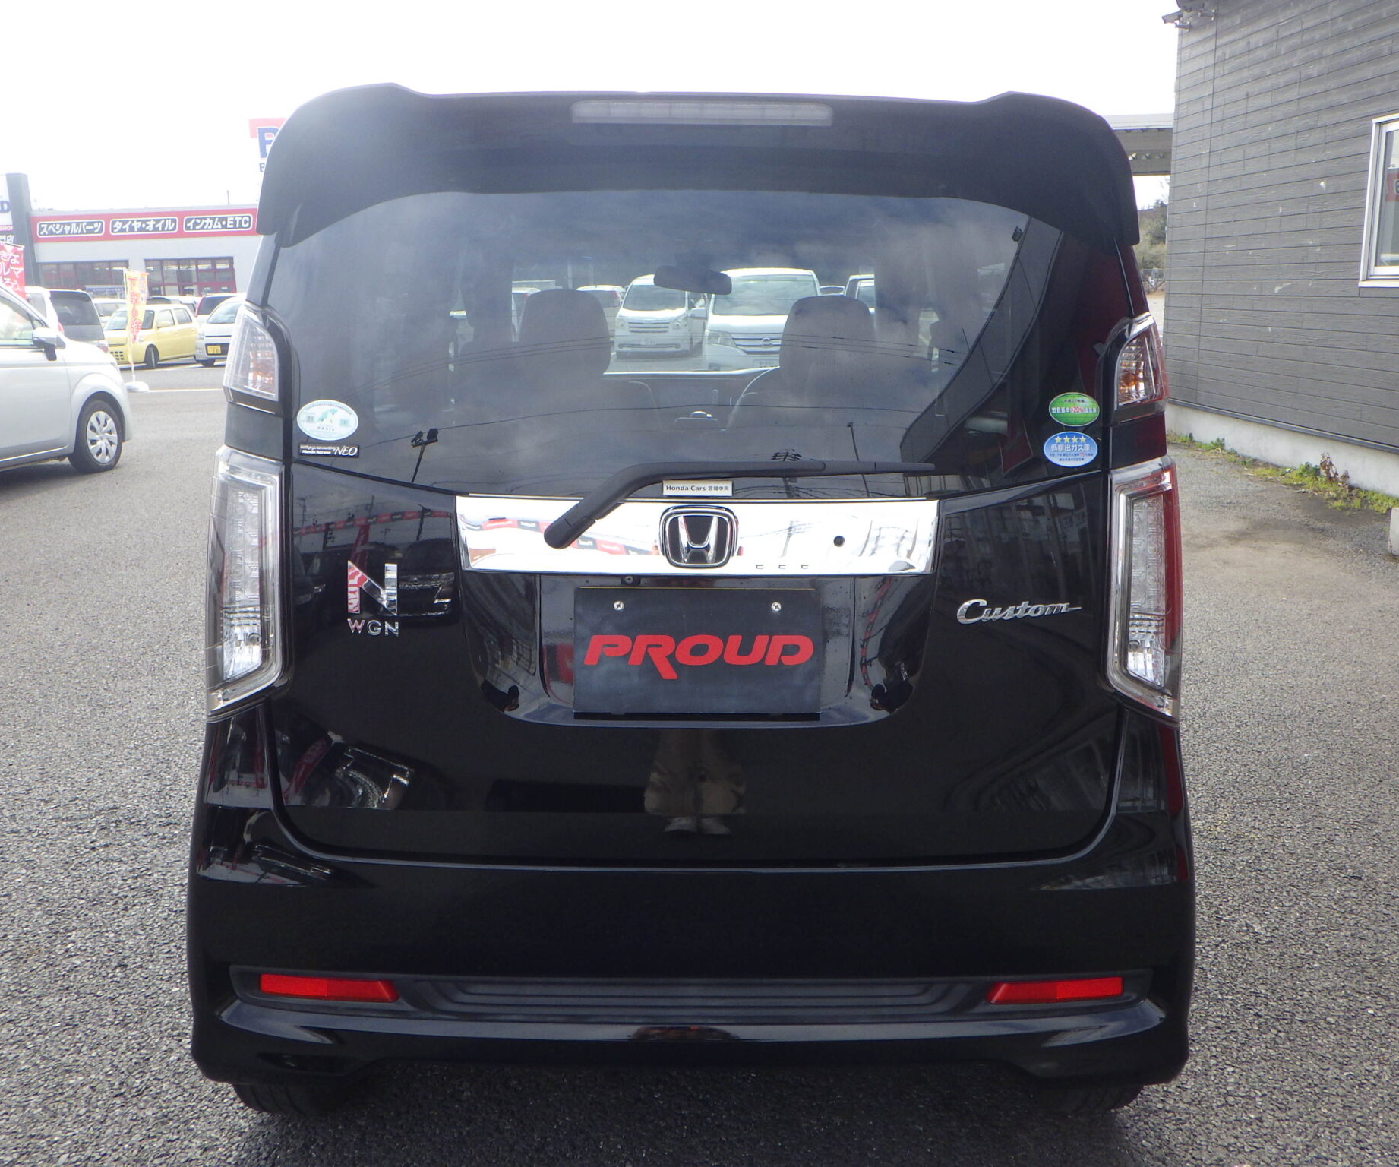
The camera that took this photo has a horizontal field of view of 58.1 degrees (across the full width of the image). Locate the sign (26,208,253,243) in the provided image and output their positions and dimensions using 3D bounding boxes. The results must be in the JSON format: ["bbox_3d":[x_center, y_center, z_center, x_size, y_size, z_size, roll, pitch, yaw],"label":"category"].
[{"bbox_3d":[-22.901,-14.765,52.000,10.800,1.100,0.250,2,13,13],"label":"sign"}]

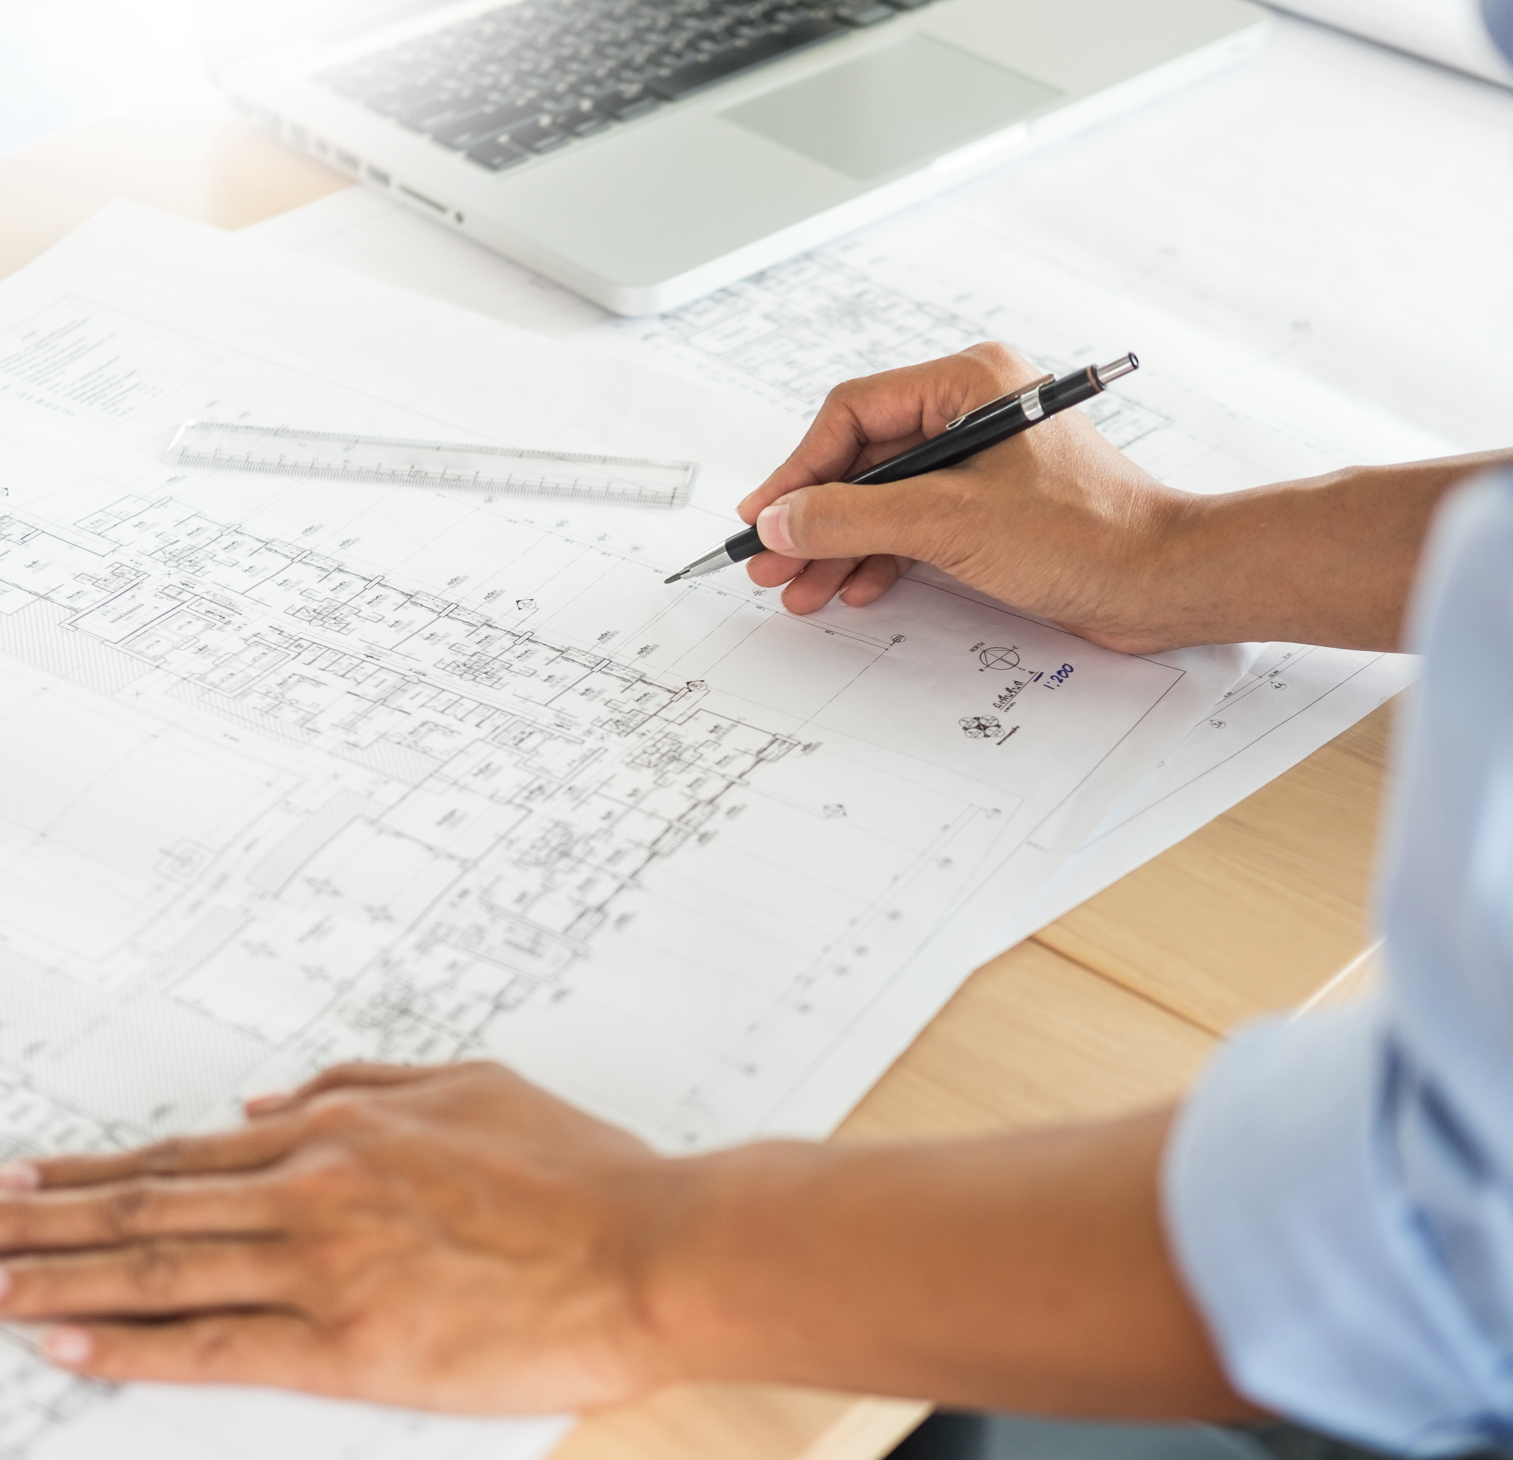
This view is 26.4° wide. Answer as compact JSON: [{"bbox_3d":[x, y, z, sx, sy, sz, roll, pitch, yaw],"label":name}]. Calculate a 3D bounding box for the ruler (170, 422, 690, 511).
[{"bbox_3d":[-0.098,-0.080,0.969,0.158,0.002,0.028,6,34,7],"label":"ruler"}]

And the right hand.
[{"bbox_3d":[0.065,-0.075,0.904,0.134,0.071,0.090,8,35,11],"label":"right hand"}]

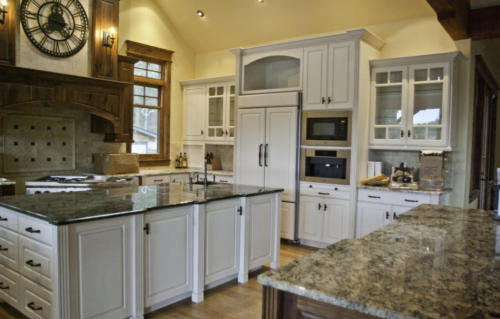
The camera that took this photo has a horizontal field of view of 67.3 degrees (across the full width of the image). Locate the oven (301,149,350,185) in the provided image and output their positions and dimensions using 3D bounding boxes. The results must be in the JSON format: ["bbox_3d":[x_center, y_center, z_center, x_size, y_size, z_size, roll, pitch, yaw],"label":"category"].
[{"bbox_3d":[1.146,0.088,5.204,0.718,0.448,0.500,3,3,37],"label":"oven"}]

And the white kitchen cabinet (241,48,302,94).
[{"bbox_3d":[0.526,-1.348,6.043,1.129,0.631,0.654,3,3,37],"label":"white kitchen cabinet"}]

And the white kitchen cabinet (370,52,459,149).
[{"bbox_3d":[2.169,-0.735,5.009,1.072,1.200,0.345,3,3,37],"label":"white kitchen cabinet"}]

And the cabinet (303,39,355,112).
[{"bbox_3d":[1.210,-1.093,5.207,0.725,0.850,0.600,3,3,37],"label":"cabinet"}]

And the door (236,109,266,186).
[{"bbox_3d":[0.037,-0.092,5.717,0.535,1.353,0.100,3,3,37],"label":"door"}]

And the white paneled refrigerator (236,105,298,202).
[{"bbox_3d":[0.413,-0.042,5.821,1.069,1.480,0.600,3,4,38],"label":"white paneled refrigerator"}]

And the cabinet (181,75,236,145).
[{"bbox_3d":[-0.575,-0.863,6.820,1.620,1.120,0.370,3,3,37],"label":"cabinet"}]

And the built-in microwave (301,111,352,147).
[{"bbox_3d":[1.208,-0.430,5.426,0.739,0.481,0.500,3,3,37],"label":"built-in microwave"}]

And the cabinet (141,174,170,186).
[{"bbox_3d":[-1.812,0.703,6.466,0.632,0.904,0.592,3,3,37],"label":"cabinet"}]

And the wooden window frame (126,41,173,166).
[{"bbox_3d":[-1.759,-0.928,6.715,0.120,2.145,1.010,3,3,37],"label":"wooden window frame"}]

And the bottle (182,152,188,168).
[{"bbox_3d":[-1.259,0.016,7.340,0.085,0.308,0.085,3,3,37],"label":"bottle"}]

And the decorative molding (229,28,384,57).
[{"bbox_3d":[0.771,-1.570,5.482,2.140,0.125,0.830,3,3,37],"label":"decorative molding"}]

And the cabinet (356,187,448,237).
[{"bbox_3d":[2.021,0.833,4.970,1.006,0.914,0.661,3,3,37],"label":"cabinet"}]

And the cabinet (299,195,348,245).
[{"bbox_3d":[1.175,0.815,5.293,0.735,0.618,0.600,3,3,37],"label":"cabinet"}]

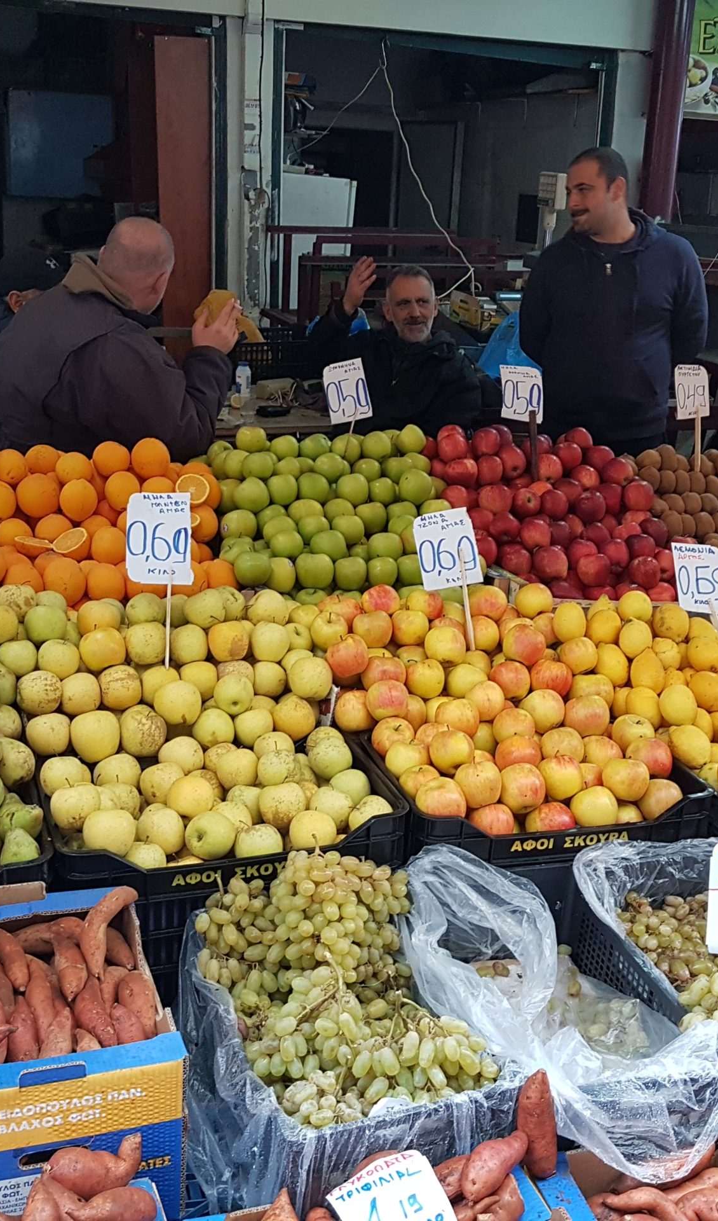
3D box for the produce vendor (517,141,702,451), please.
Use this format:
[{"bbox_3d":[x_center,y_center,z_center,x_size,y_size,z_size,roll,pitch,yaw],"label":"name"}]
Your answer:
[{"bbox_3d":[0.694,-0.467,3.701,0.560,1.760,0.360,8,19,17],"label":"produce vendor"}]

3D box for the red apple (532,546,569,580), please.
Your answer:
[{"bbox_3d":[0.379,-0.093,2.420,0.070,0.066,0.070,2,18,0],"label":"red apple"}]

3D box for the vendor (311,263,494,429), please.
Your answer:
[{"bbox_3d":[0.116,-0.412,3.832,0.640,1.360,0.750,6,18,12],"label":"vendor"}]

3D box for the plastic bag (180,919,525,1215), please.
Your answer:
[{"bbox_3d":[-0.026,0.609,1.700,0.340,0.240,0.500,-4,19,-19],"label":"plastic bag"}]

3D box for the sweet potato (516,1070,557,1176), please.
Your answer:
[{"bbox_3d":[0.210,0.603,1.440,0.045,0.145,0.047,5,-3,-1],"label":"sweet potato"}]

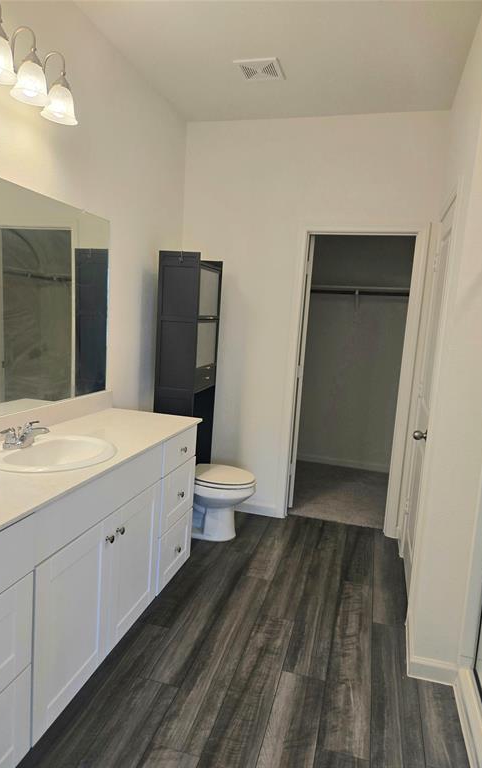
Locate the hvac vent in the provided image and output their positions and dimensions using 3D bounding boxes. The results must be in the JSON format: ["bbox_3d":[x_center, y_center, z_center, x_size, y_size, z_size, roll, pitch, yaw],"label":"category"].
[{"bbox_3d":[0.107,-1.700,2.789,0.235,0.024,0.234,6,8,15],"label":"hvac vent"}]

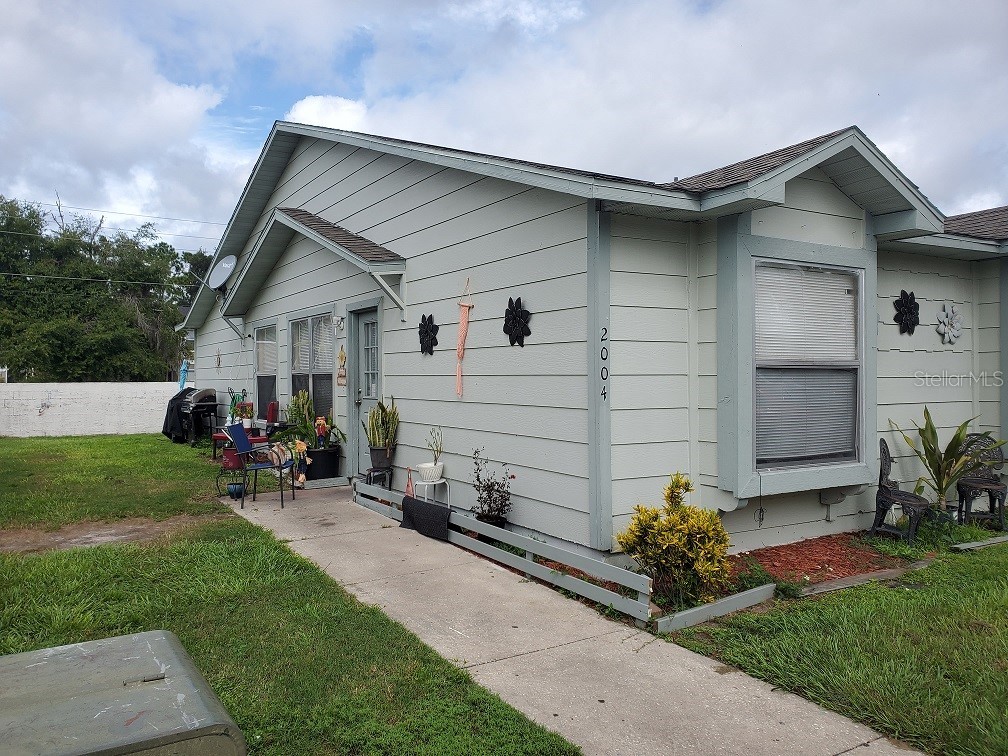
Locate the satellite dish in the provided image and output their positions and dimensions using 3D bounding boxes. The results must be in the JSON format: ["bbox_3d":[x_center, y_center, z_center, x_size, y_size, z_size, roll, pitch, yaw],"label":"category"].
[{"bbox_3d":[-5.224,-1.951,14.000,0.680,0.640,0.250,0,-20,29],"label":"satellite dish"}]

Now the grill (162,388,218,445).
[{"bbox_3d":[-6.607,0.787,15.920,0.680,1.180,1.300,-1,0,-32],"label":"grill"}]

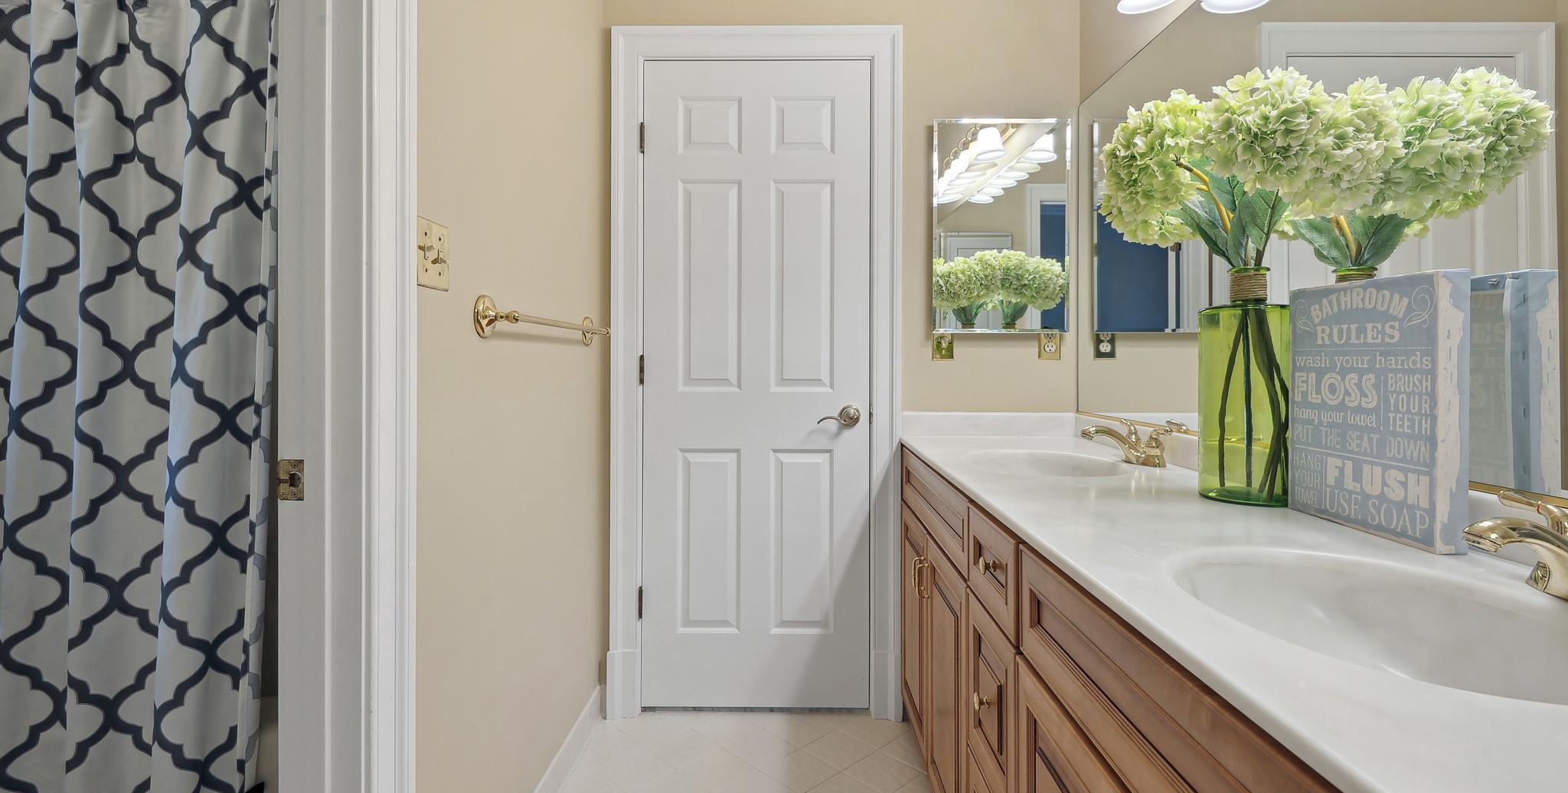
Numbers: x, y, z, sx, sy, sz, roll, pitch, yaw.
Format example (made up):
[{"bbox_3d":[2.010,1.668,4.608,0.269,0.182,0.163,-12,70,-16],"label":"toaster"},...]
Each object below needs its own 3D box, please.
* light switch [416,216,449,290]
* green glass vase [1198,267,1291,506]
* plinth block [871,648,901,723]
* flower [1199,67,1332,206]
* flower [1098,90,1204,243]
[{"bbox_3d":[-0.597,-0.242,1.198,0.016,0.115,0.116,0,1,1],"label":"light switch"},{"bbox_3d":[0.824,-0.024,1.237,0.147,0.408,0.147,0,1,0],"label":"green glass vase"},{"bbox_3d":[0.319,0.893,2.160,0.091,0.205,0.042,0,1,1],"label":"plinth block"},{"bbox_3d":[0.743,-0.400,1.085,0.188,0.192,0.185,1,2,34],"label":"flower"},{"bbox_3d":[0.668,-0.412,1.255,0.185,0.245,0.190,1,2,24],"label":"flower"}]

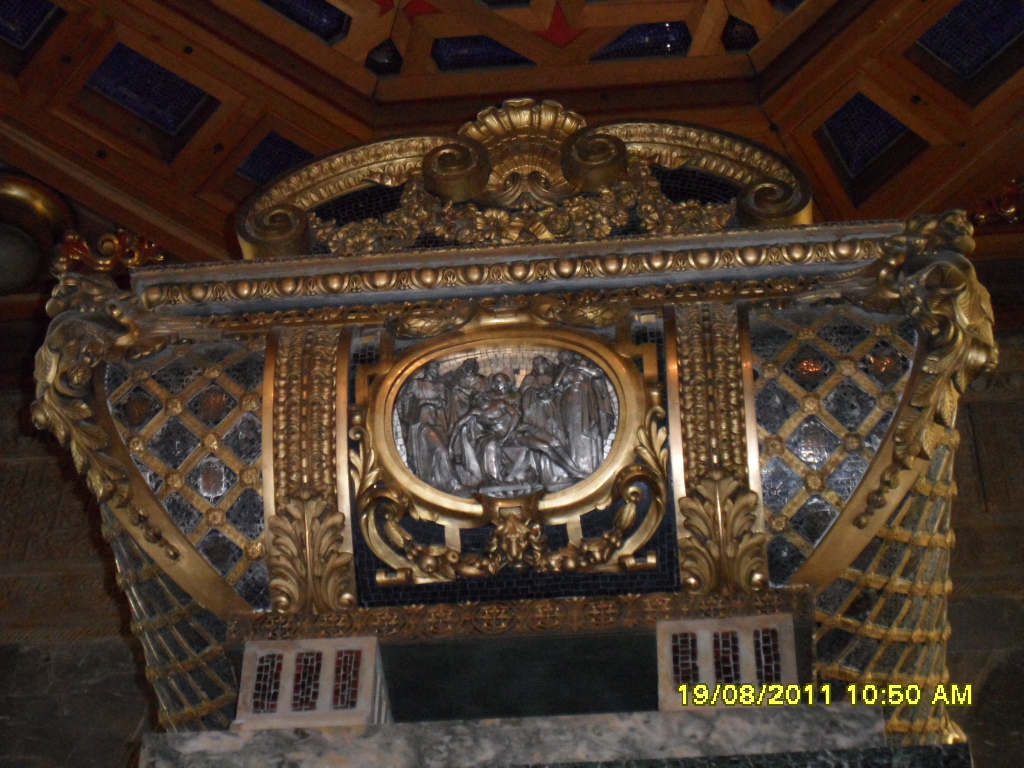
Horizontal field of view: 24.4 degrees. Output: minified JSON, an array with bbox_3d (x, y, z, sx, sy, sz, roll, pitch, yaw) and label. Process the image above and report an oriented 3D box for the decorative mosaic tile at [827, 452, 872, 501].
[{"bbox_3d":[0.741,0.203,5.214,0.094,0.020,0.103,-3,-87,6],"label":"decorative mosaic tile"}]

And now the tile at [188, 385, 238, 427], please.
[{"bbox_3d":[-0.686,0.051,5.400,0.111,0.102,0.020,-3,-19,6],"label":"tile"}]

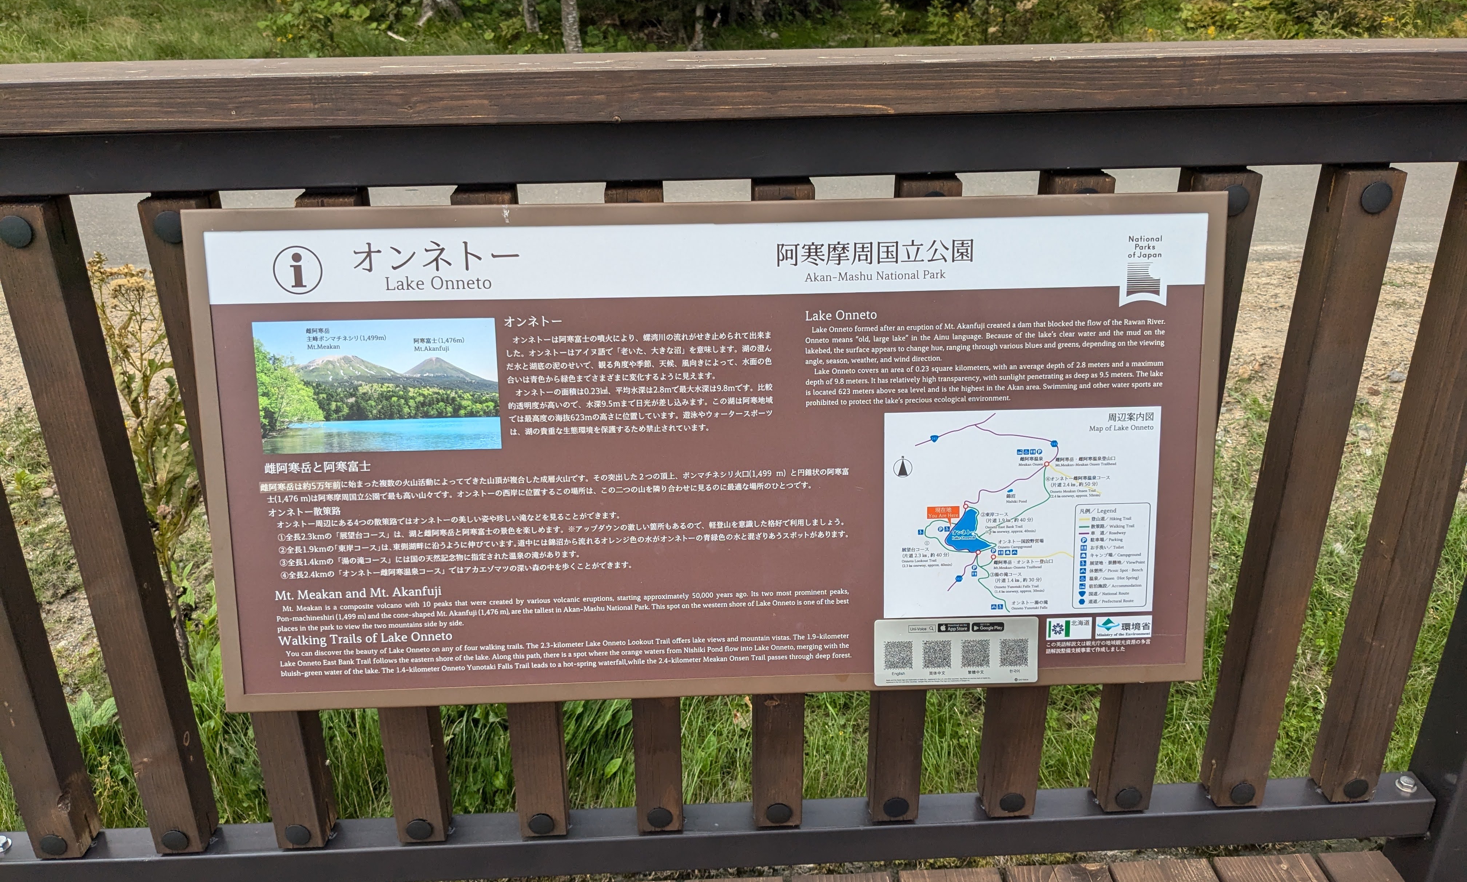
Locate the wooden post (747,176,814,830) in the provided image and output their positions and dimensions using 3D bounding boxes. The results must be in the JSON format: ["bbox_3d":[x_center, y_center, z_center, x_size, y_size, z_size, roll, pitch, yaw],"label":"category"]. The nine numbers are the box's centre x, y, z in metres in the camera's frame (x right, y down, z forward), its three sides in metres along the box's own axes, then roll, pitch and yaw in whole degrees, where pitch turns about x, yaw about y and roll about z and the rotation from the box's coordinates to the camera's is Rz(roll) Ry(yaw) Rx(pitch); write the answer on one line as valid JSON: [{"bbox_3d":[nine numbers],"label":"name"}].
[{"bbox_3d":[0.054,0.109,1.323,0.059,0.818,0.058,-2,24,-2],"label":"wooden post"}]

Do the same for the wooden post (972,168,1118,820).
[{"bbox_3d":[0.353,0.100,1.336,0.059,0.818,0.058,-2,24,-2],"label":"wooden post"}]

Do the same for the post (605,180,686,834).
[{"bbox_3d":[-0.096,0.113,1.317,0.059,0.818,0.058,-2,24,-2],"label":"post"}]

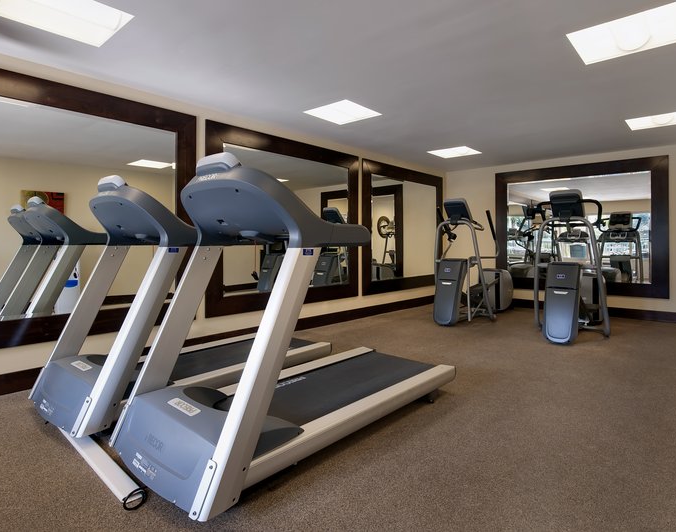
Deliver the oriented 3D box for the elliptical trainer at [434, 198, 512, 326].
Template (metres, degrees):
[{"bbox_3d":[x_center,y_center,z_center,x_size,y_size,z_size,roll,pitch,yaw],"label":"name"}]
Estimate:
[{"bbox_3d":[2.075,-0.111,5.988,0.795,1.728,1.929,3,4,42],"label":"elliptical trainer"}]

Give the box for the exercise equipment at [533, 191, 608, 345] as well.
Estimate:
[{"bbox_3d":[3.069,-0.062,5.089,0.731,1.728,1.908,2,4,38],"label":"exercise equipment"}]

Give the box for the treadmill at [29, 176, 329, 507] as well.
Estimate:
[{"bbox_3d":[-1.060,0.144,3.082,0.880,1.511,2.051,3,4,42],"label":"treadmill"}]

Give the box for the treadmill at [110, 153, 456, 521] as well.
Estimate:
[{"bbox_3d":[-0.162,0.175,2.458,0.890,1.516,2.062,3,4,43],"label":"treadmill"}]

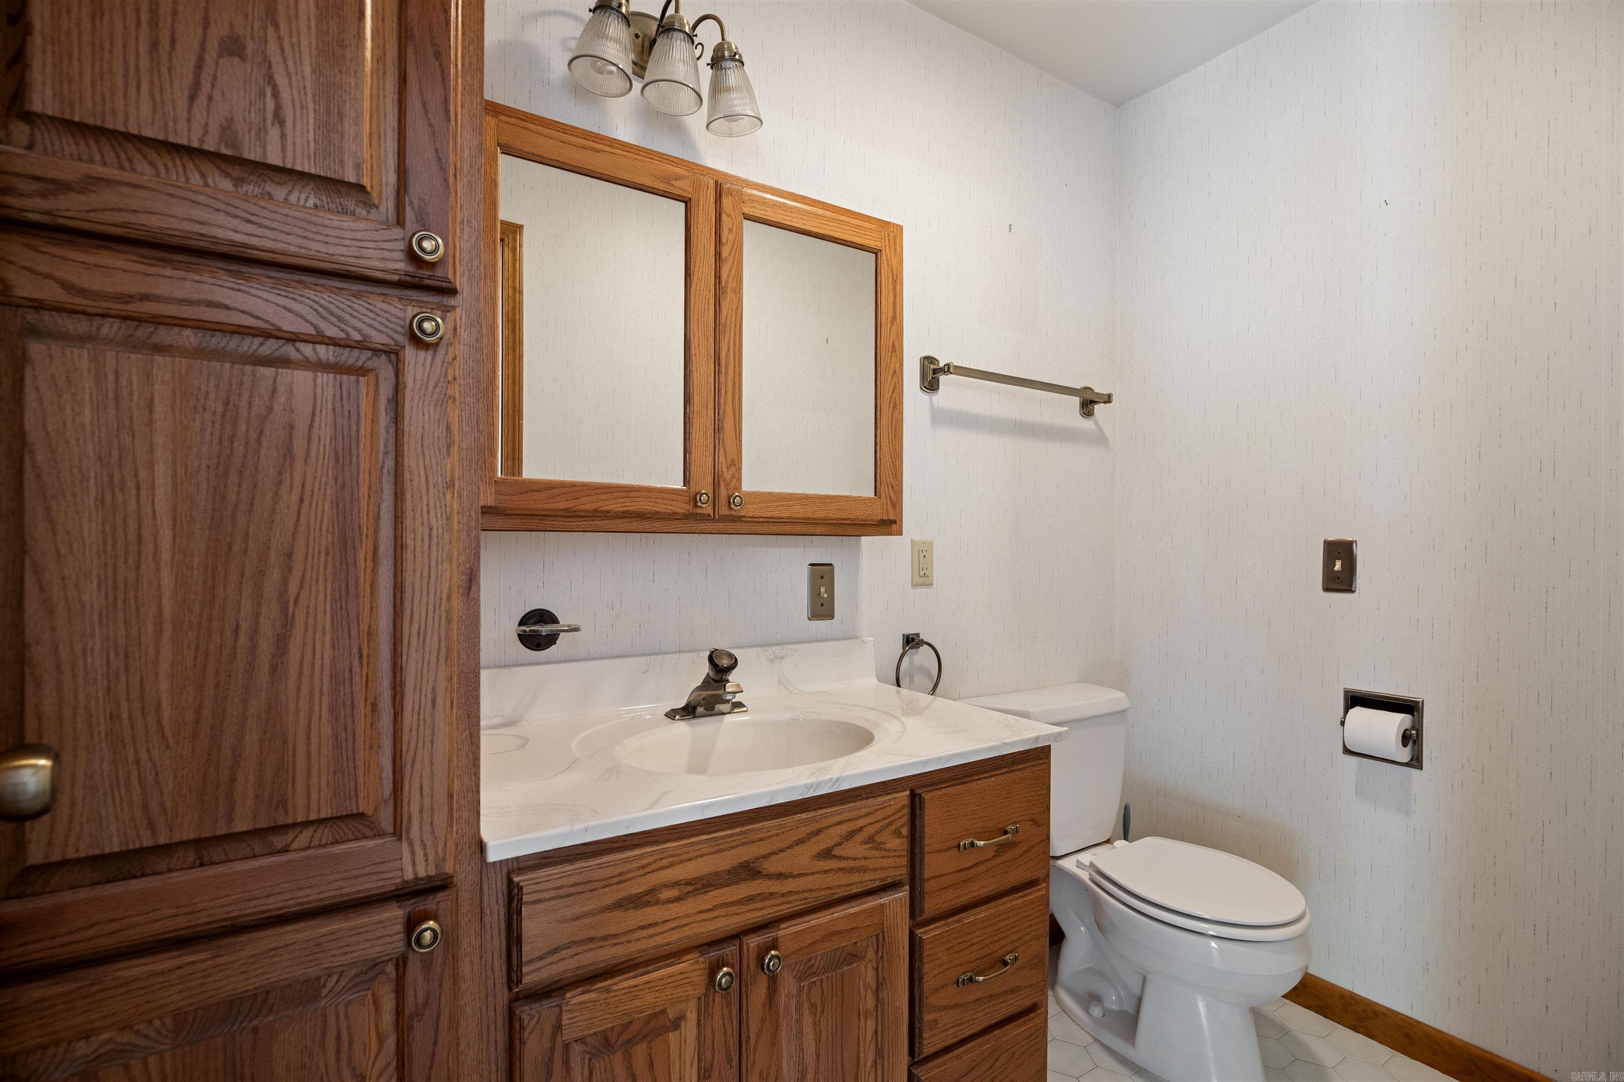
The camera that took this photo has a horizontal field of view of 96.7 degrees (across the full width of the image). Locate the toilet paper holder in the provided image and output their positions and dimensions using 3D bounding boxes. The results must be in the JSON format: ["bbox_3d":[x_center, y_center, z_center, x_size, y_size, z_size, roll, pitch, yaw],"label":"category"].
[{"bbox_3d":[1.297,0.431,1.642,0.090,0.155,0.150,0,-1,-32],"label":"toilet paper holder"}]

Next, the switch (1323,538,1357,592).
[{"bbox_3d":[1.243,0.060,1.700,0.016,0.125,0.070,0,-1,-32],"label":"switch"}]

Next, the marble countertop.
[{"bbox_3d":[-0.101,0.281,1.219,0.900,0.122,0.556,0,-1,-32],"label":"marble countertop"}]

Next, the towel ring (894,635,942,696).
[{"bbox_3d":[0.253,0.303,1.733,0.146,0.158,0.055,0,-1,-32],"label":"towel ring"}]

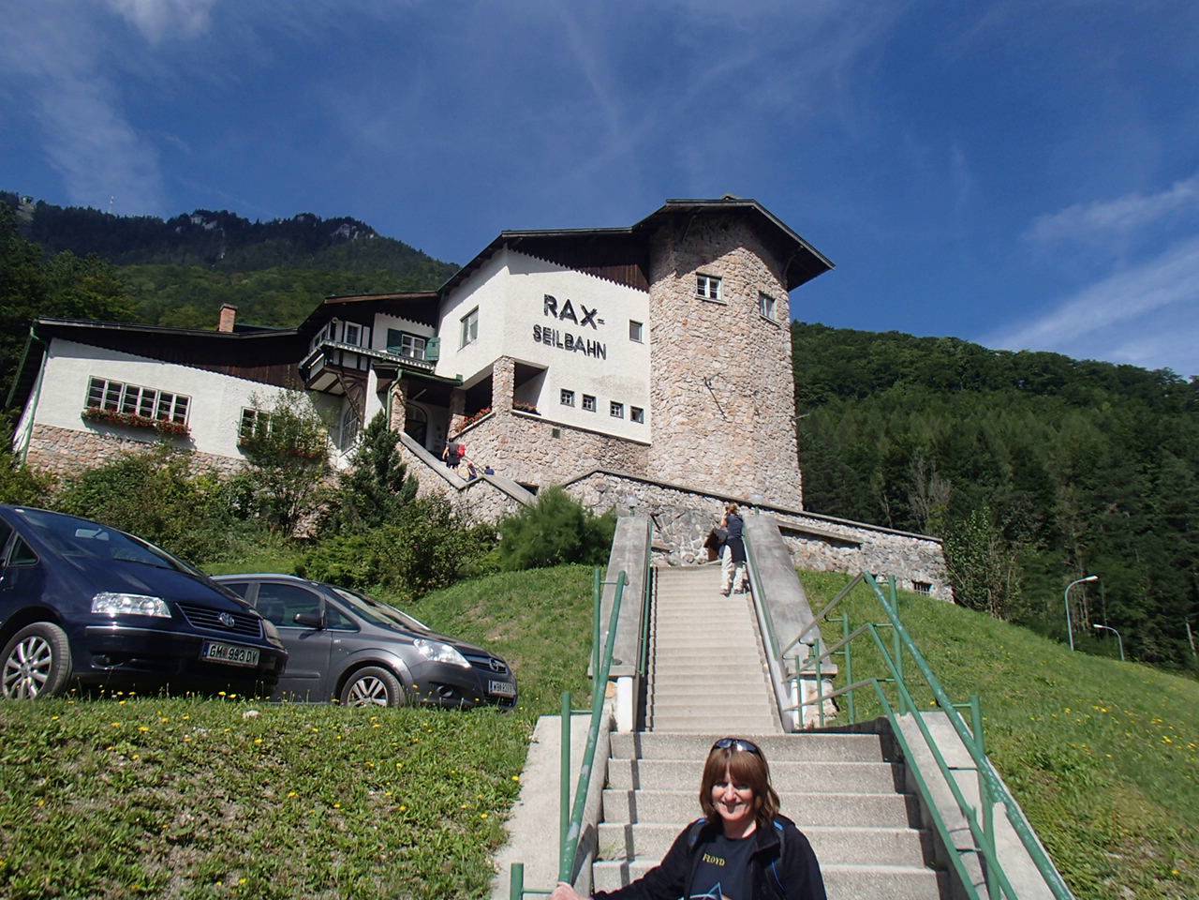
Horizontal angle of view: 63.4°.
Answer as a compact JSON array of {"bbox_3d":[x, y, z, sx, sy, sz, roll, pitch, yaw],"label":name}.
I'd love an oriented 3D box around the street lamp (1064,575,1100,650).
[{"bbox_3d":[22.667,9.764,44.688,1.580,8.000,0.280,-2,-18,10],"label":"street lamp"}]

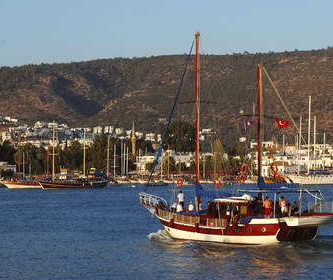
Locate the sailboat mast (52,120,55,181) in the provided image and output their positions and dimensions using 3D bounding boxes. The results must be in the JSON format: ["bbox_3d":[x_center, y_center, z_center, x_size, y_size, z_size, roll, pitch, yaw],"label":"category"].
[{"bbox_3d":[-35.875,3.429,345.000,0.420,19.100,0.420,0,-2,0],"label":"sailboat mast"}]

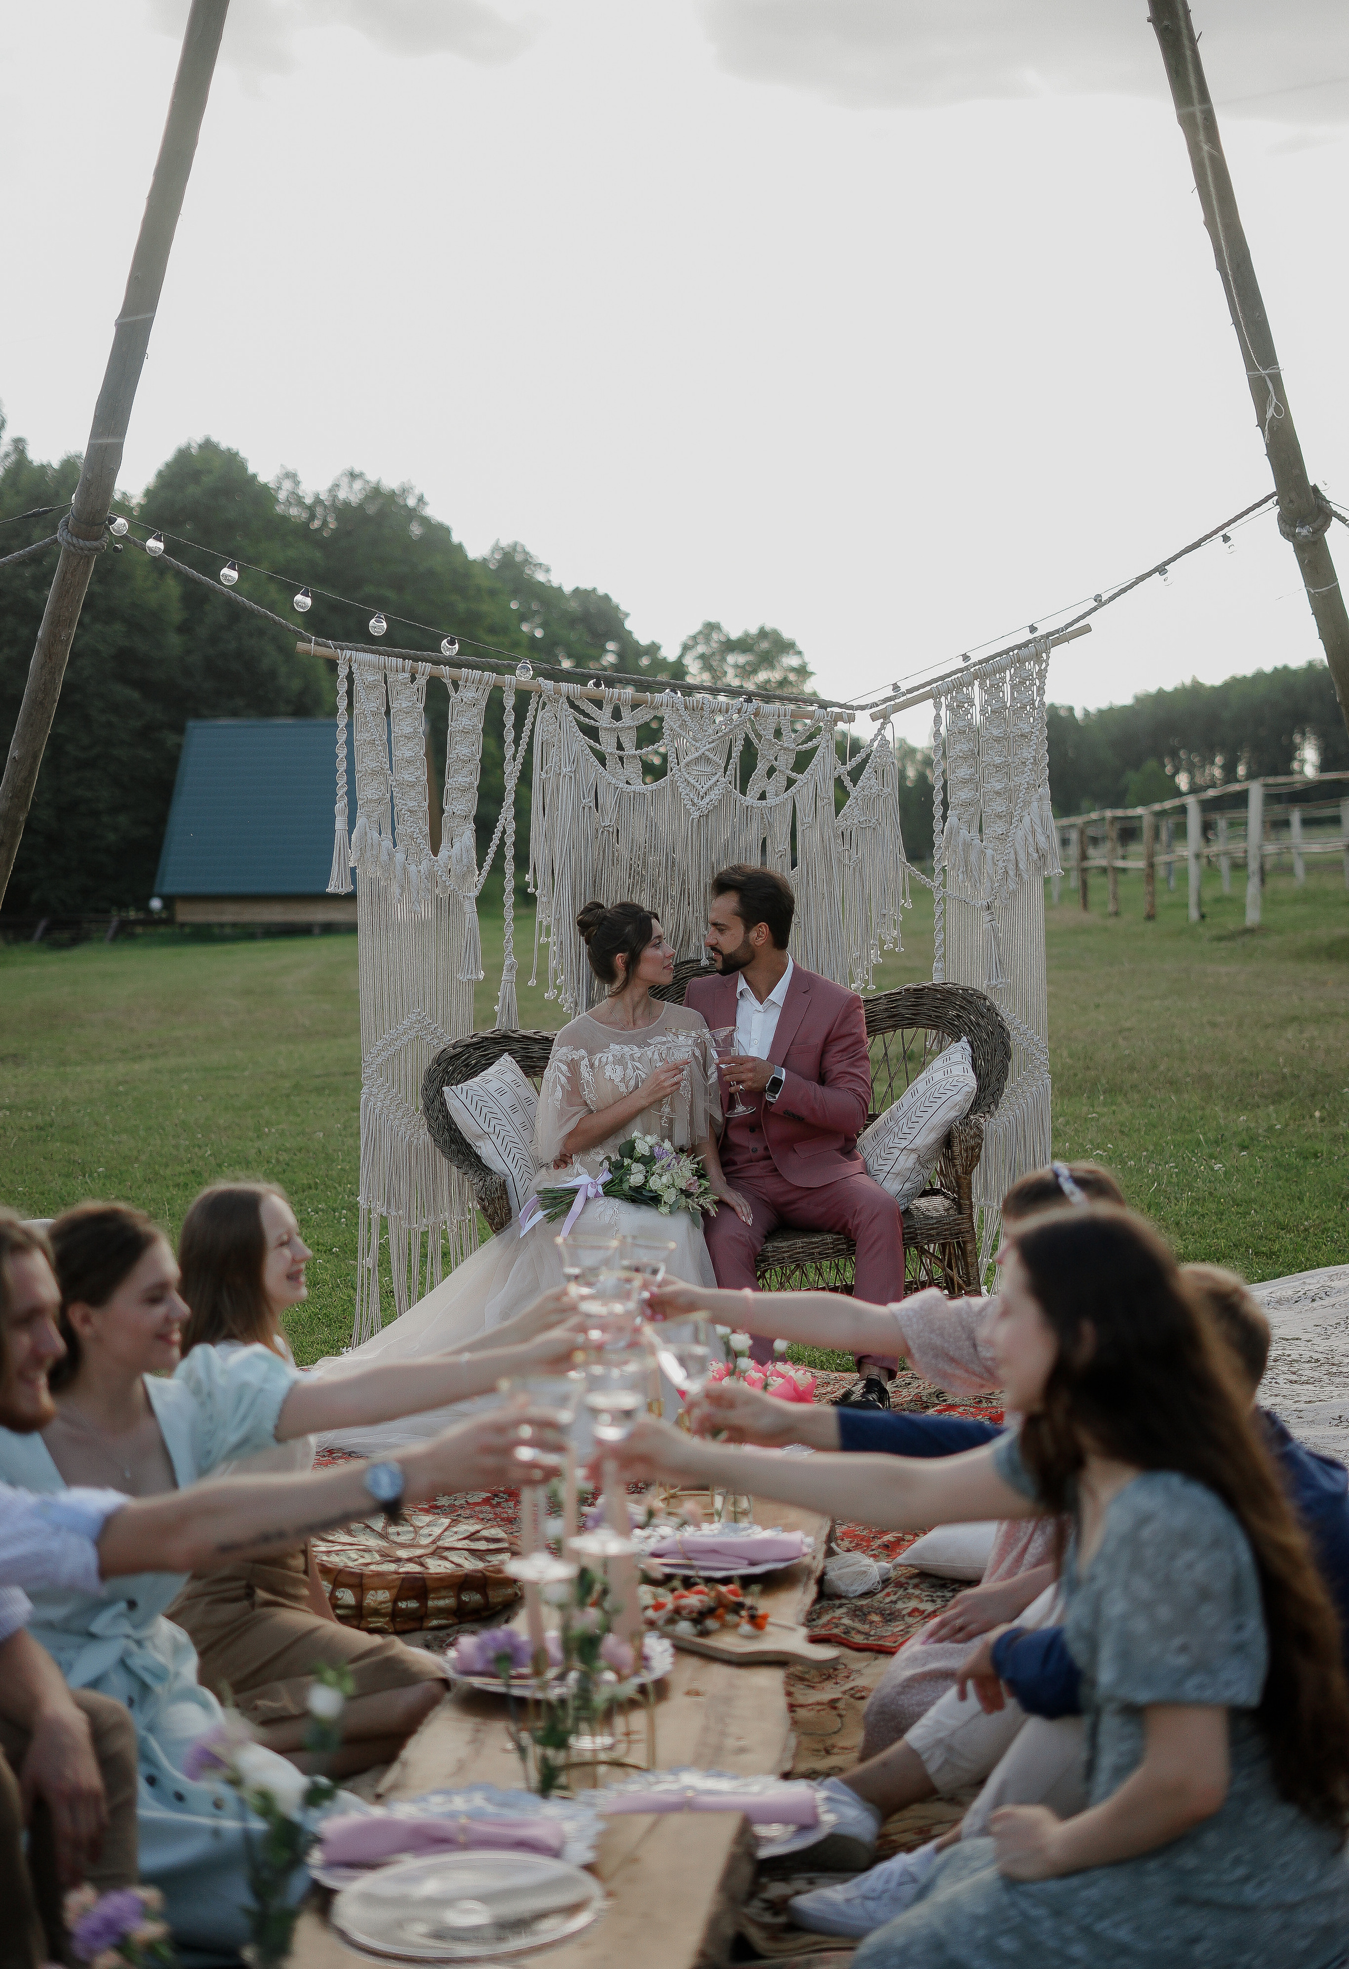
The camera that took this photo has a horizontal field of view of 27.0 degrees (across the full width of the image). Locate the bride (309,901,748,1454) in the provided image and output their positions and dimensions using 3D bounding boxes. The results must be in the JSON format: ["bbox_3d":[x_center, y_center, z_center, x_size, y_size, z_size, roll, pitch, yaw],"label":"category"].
[{"bbox_3d":[-0.335,0.394,6.651,0.950,1.170,0.980,-1,5,-11],"label":"bride"}]

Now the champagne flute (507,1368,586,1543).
[{"bbox_3d":[-0.136,0.507,2.929,0.083,0.207,0.083,0,5,0],"label":"champagne flute"}]

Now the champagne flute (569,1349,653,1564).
[{"bbox_3d":[-0.070,0.502,3.029,0.083,0.207,0.083,4,4,0],"label":"champagne flute"}]

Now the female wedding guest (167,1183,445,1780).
[{"bbox_3d":[-0.570,0.736,4.472,0.760,0.830,0.500,2,5,27],"label":"female wedding guest"}]

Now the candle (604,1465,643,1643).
[{"bbox_3d":[-0.063,0.716,3.517,0.028,0.225,0.028,-4,4,0],"label":"candle"}]

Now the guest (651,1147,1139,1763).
[{"bbox_3d":[0.440,0.727,4.401,0.860,0.860,0.520,-3,5,-30],"label":"guest"}]

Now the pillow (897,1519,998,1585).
[{"bbox_3d":[0.635,1.021,5.377,0.440,0.130,0.430,0,5,0],"label":"pillow"}]

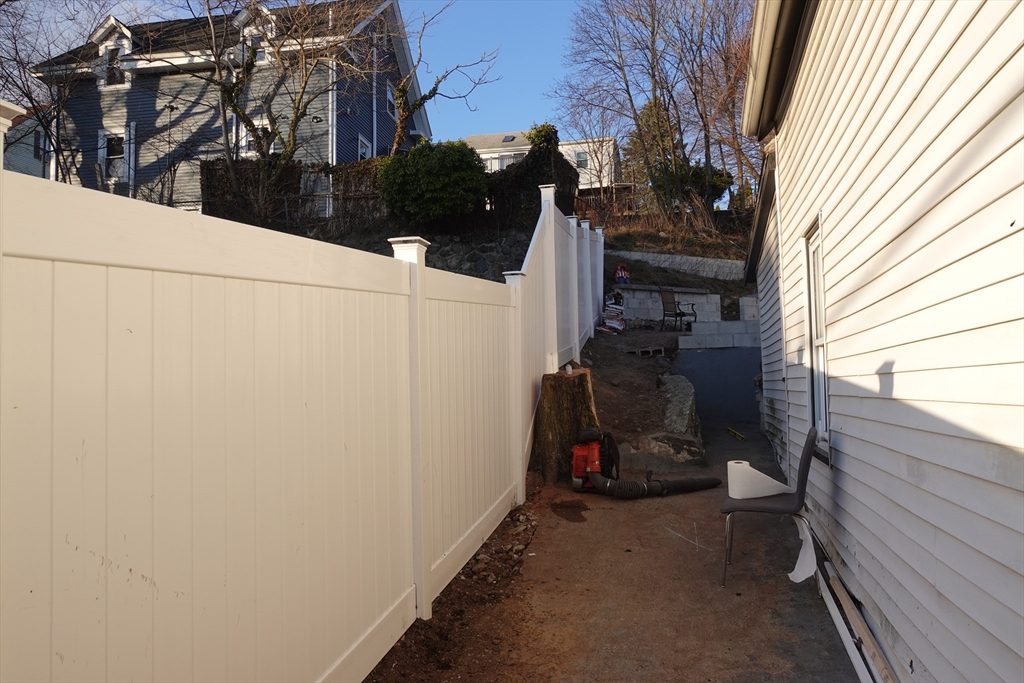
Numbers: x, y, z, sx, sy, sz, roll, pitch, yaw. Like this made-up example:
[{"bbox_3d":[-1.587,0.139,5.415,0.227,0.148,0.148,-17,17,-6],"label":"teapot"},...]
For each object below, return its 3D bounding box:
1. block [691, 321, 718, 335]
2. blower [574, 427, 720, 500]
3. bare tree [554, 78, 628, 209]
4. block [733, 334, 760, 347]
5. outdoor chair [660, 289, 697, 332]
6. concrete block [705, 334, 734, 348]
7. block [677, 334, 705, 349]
[{"bbox_3d":[2.988,-0.181,10.554,0.400,0.195,0.195,-2,-4,14],"label":"block"},{"bbox_3d":[1.205,1.070,6.177,1.380,0.570,0.460,0,-4,-10],"label":"blower"},{"bbox_3d":[3.610,-8.968,31.000,3.200,5.800,3.100,-1,-4,0],"label":"bare tree"},{"bbox_3d":[3.574,-0.009,10.395,0.400,0.195,0.195,-2,-4,14],"label":"block"},{"bbox_3d":[3.258,-0.618,13.400,0.550,0.880,0.580,2,-5,-38],"label":"outdoor chair"},{"bbox_3d":[3.191,0.003,10.490,0.400,0.195,0.195,-2,-4,14],"label":"concrete block"},{"bbox_3d":[2.798,0.019,10.588,0.400,0.195,0.195,-2,-4,14],"label":"block"}]

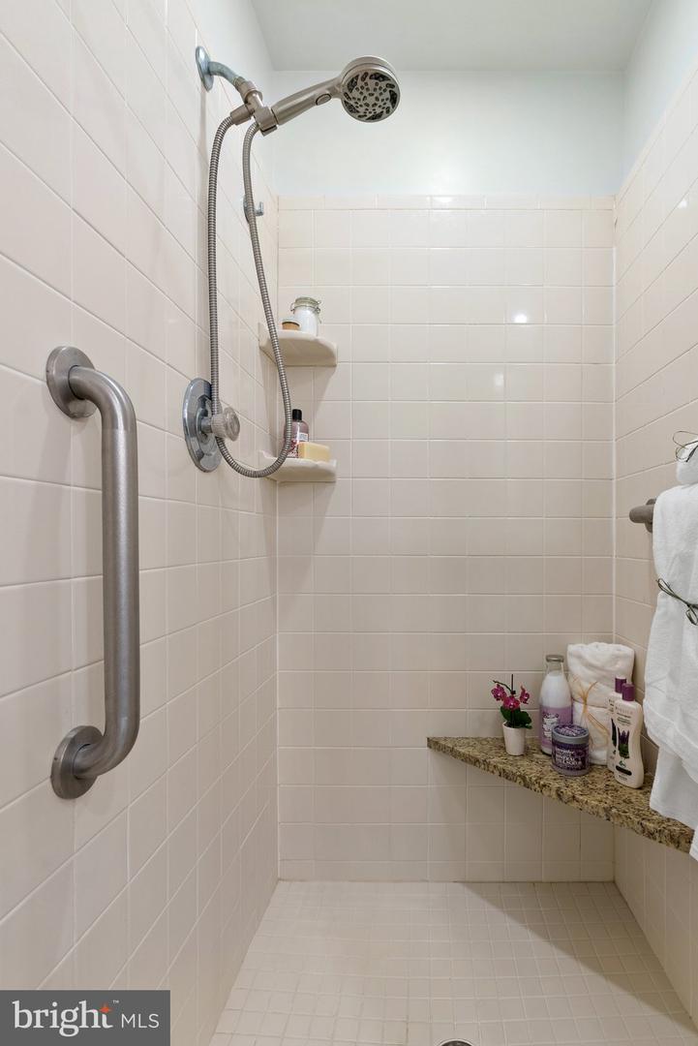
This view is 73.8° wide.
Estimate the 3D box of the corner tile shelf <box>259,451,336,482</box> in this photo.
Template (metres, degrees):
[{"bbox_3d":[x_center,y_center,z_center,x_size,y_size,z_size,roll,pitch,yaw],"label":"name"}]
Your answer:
[{"bbox_3d":[-0.132,-0.153,1.270,0.186,0.067,0.173,0,-1,3],"label":"corner tile shelf"}]

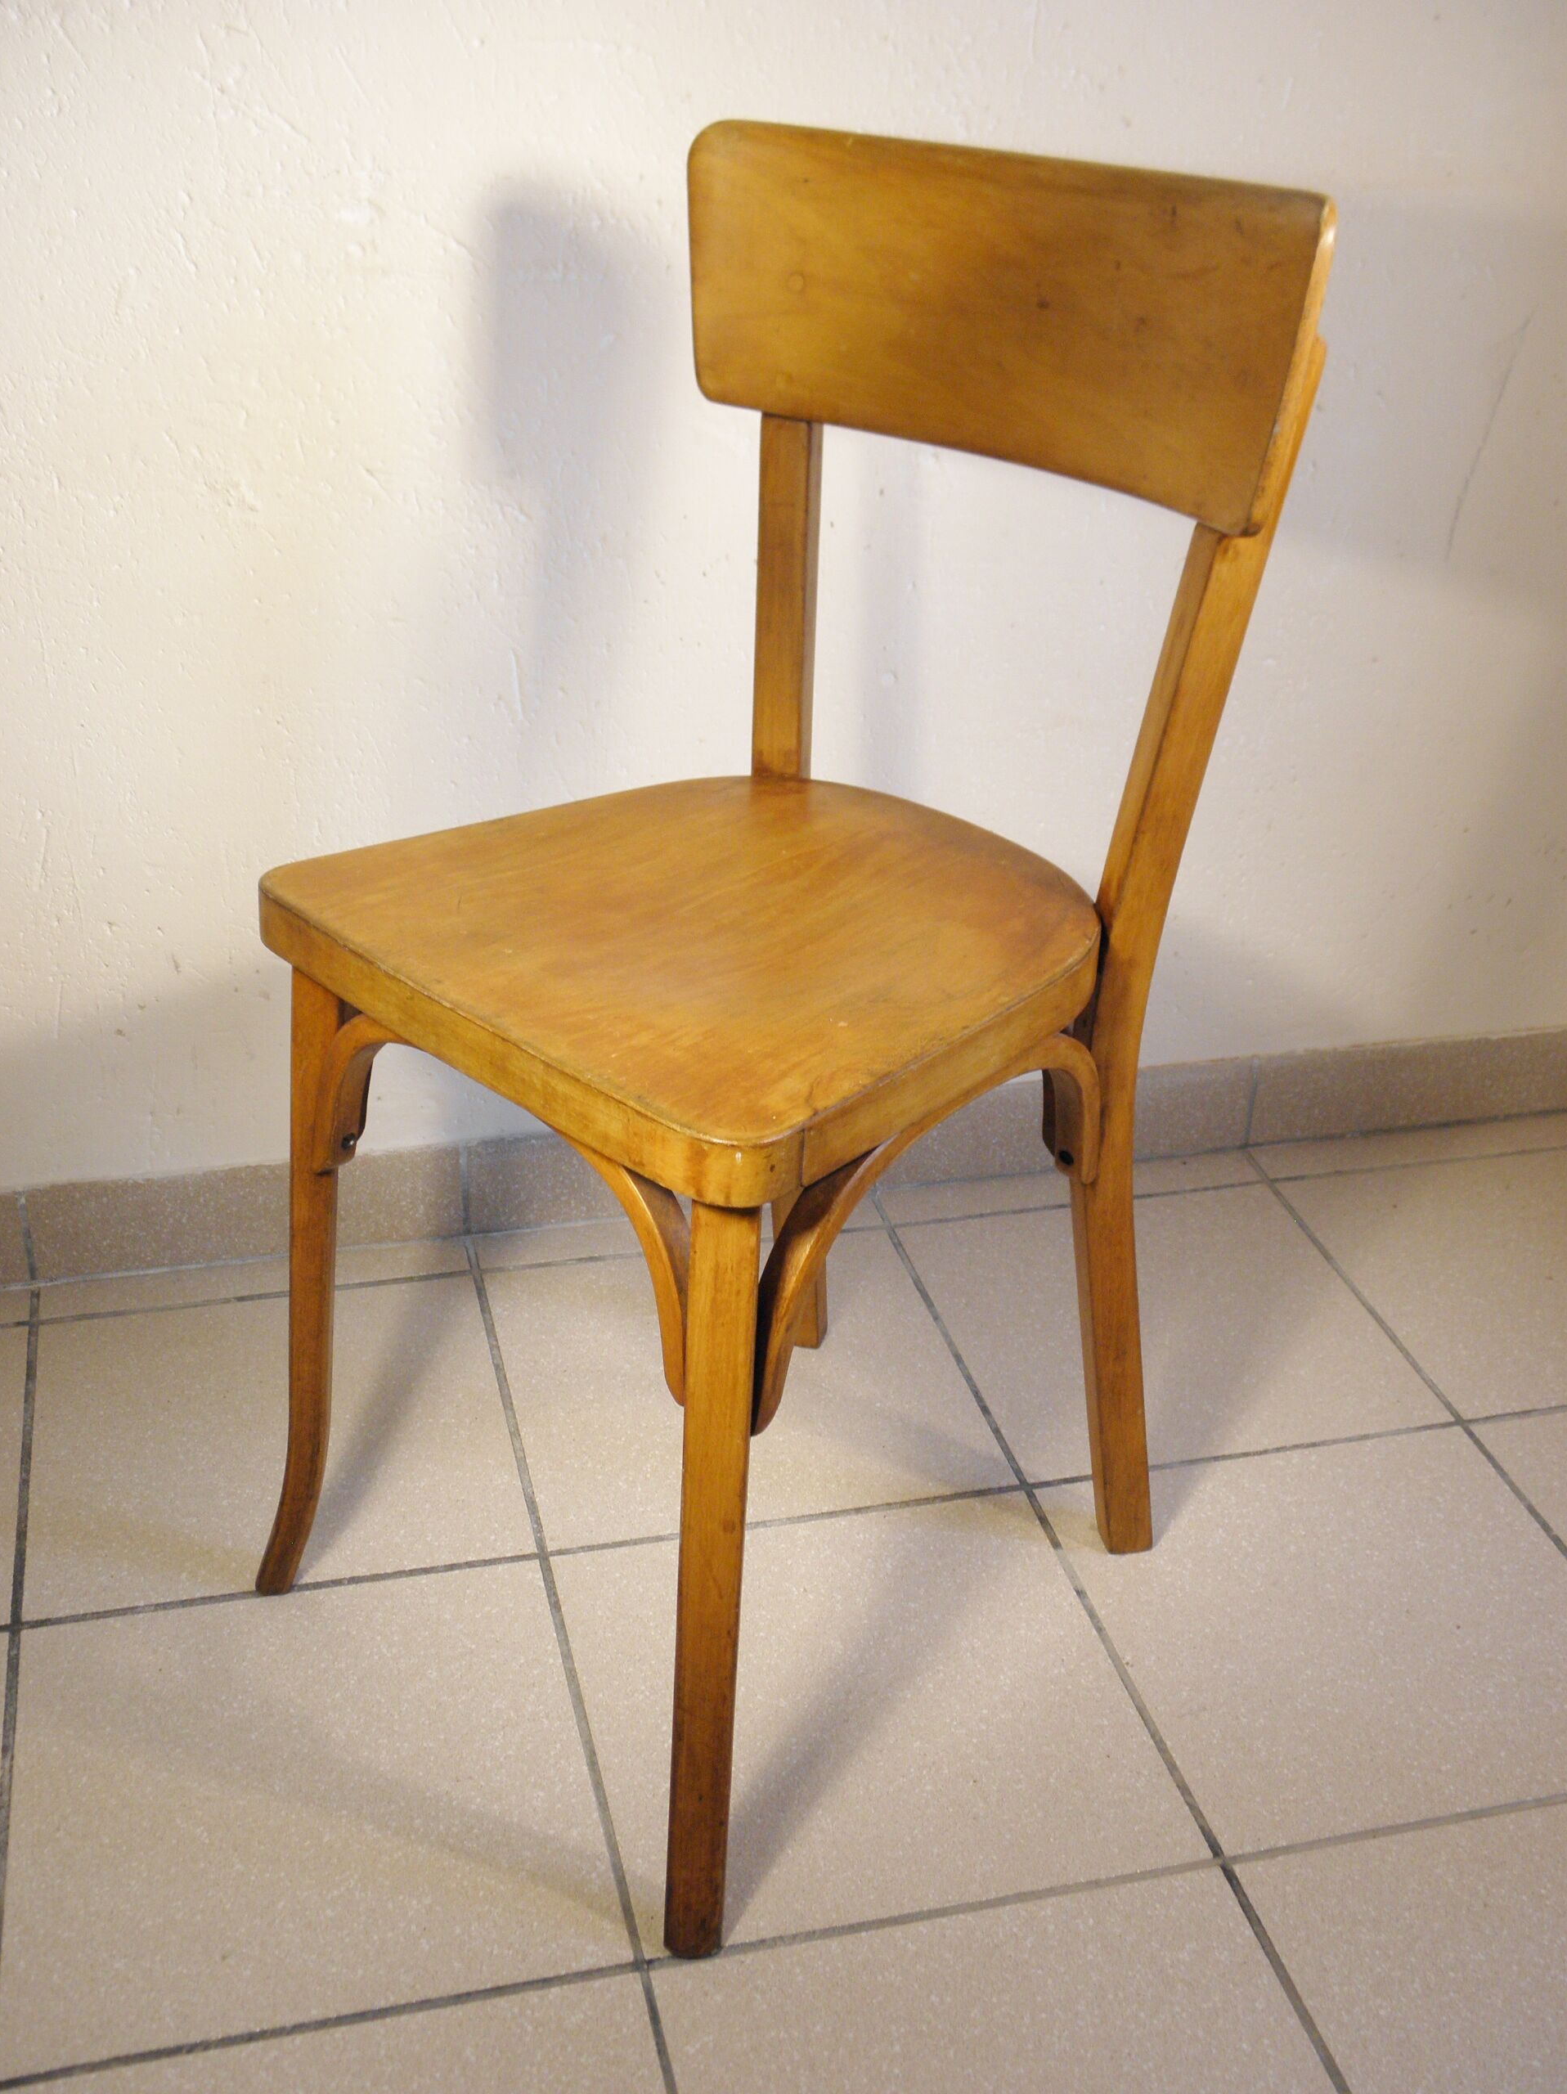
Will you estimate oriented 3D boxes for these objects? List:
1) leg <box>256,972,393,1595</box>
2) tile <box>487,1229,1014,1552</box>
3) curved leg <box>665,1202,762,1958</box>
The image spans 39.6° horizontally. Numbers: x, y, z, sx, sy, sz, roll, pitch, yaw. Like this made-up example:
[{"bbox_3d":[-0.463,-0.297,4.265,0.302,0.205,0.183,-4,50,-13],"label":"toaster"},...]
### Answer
[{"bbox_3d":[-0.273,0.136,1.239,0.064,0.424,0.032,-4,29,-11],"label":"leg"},{"bbox_3d":[-0.032,0.233,1.535,0.313,0.010,0.313,-5,29,-13],"label":"tile"},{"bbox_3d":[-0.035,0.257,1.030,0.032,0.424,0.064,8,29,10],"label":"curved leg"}]

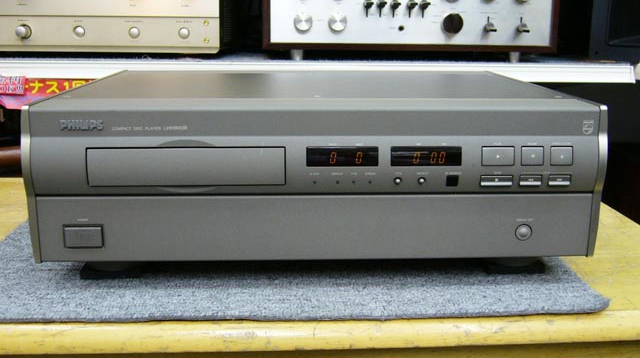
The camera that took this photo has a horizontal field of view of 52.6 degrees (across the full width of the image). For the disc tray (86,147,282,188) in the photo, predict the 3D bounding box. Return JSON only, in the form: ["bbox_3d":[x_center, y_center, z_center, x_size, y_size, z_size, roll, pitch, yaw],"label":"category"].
[{"bbox_3d":[-0.106,-0.011,0.522,0.157,0.031,0.020,0,14,-3],"label":"disc tray"}]

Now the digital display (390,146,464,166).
[{"bbox_3d":[0.086,-0.019,0.526,0.058,0.016,0.010,0,14,-3],"label":"digital display"}]

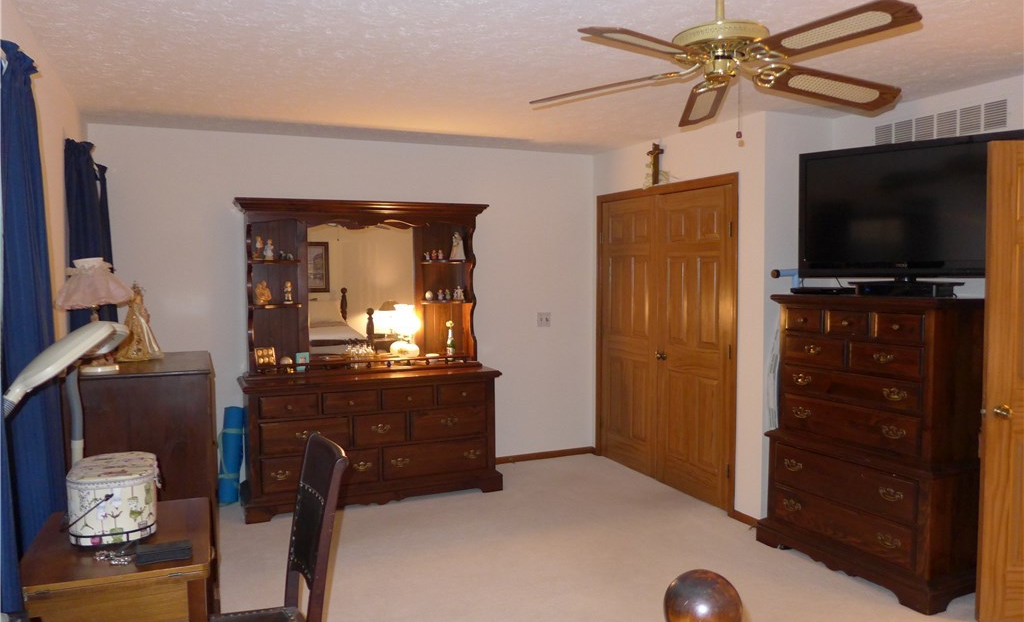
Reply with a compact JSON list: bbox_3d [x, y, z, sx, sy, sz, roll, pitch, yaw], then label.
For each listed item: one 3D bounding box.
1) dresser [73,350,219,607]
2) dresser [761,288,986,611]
[{"bbox_3d":[-1.737,0.819,3.476,0.550,1.115,0.890,-2,4,-23],"label":"dresser"},{"bbox_3d":[1.824,0.617,3.654,0.490,1.400,0.980,-3,4,-28],"label":"dresser"}]

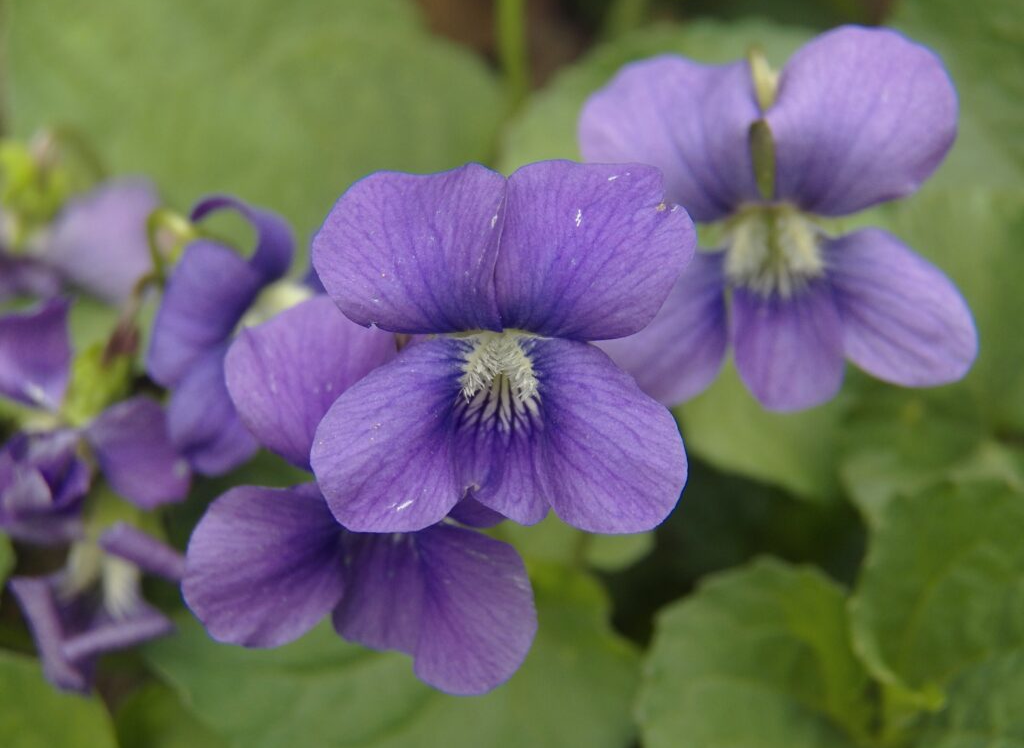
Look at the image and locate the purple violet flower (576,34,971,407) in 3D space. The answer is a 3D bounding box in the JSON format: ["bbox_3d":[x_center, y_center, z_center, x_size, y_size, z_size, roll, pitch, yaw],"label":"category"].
[{"bbox_3d":[0.022,-0.013,0.207,0.033,0.032,0.014,2,9,4],"label":"purple violet flower"}]

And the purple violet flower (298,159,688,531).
[{"bbox_3d":[-0.001,-0.002,0.194,0.029,0.029,0.014,0,7,0],"label":"purple violet flower"}]

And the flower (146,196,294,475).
[{"bbox_3d":[-0.024,-0.003,0.212,0.015,0.024,0.024,8,6,19],"label":"flower"}]

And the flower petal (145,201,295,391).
[{"bbox_3d":[-0.025,-0.007,0.212,0.011,0.016,0.013,9,7,30],"label":"flower petal"}]

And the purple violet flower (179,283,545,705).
[{"bbox_3d":[-0.012,0.010,0.201,0.029,0.032,0.014,-3,7,-1],"label":"purple violet flower"}]

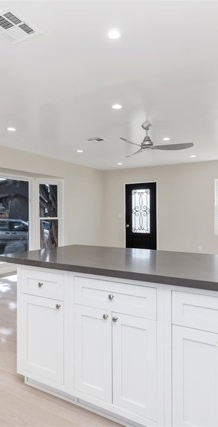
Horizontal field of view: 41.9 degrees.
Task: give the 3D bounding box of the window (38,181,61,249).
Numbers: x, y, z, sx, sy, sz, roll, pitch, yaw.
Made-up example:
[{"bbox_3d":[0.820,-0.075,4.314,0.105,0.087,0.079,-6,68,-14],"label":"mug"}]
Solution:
[{"bbox_3d":[-1.378,0.106,6.603,0.582,1.744,0.081,0,0,-32],"label":"window"}]

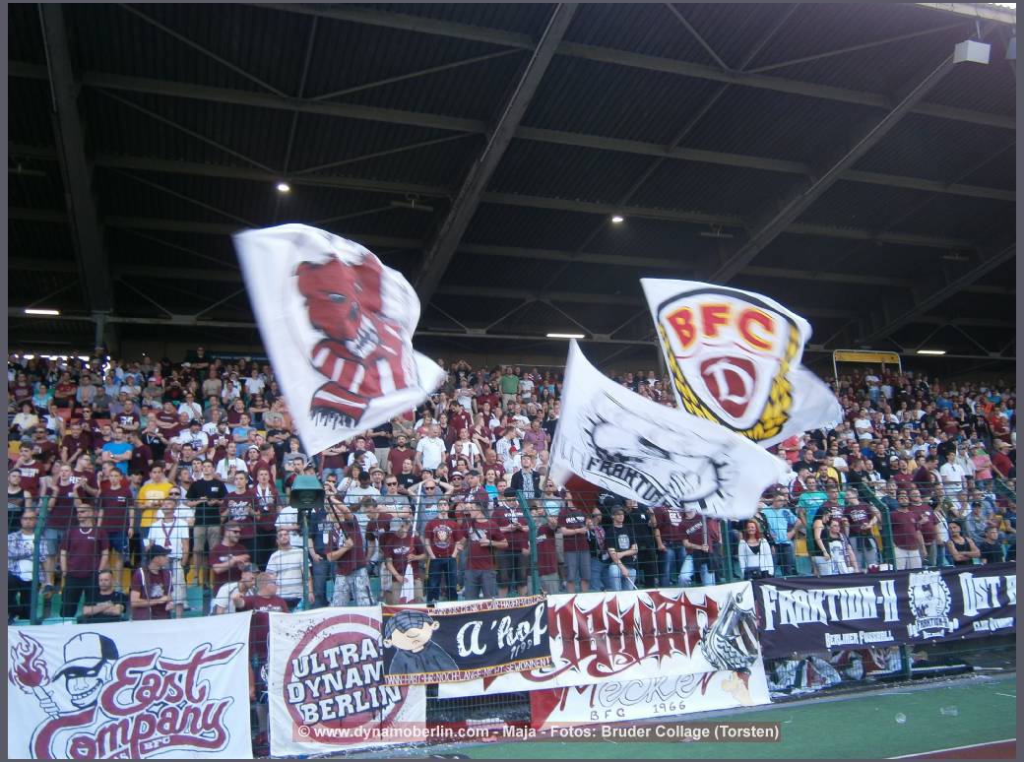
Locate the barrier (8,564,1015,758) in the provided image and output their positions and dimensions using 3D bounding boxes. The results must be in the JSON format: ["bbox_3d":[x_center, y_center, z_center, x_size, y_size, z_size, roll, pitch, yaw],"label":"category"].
[{"bbox_3d":[1.042,2.951,9.903,11.520,1.380,0.200,1,-11,-19],"label":"barrier"}]

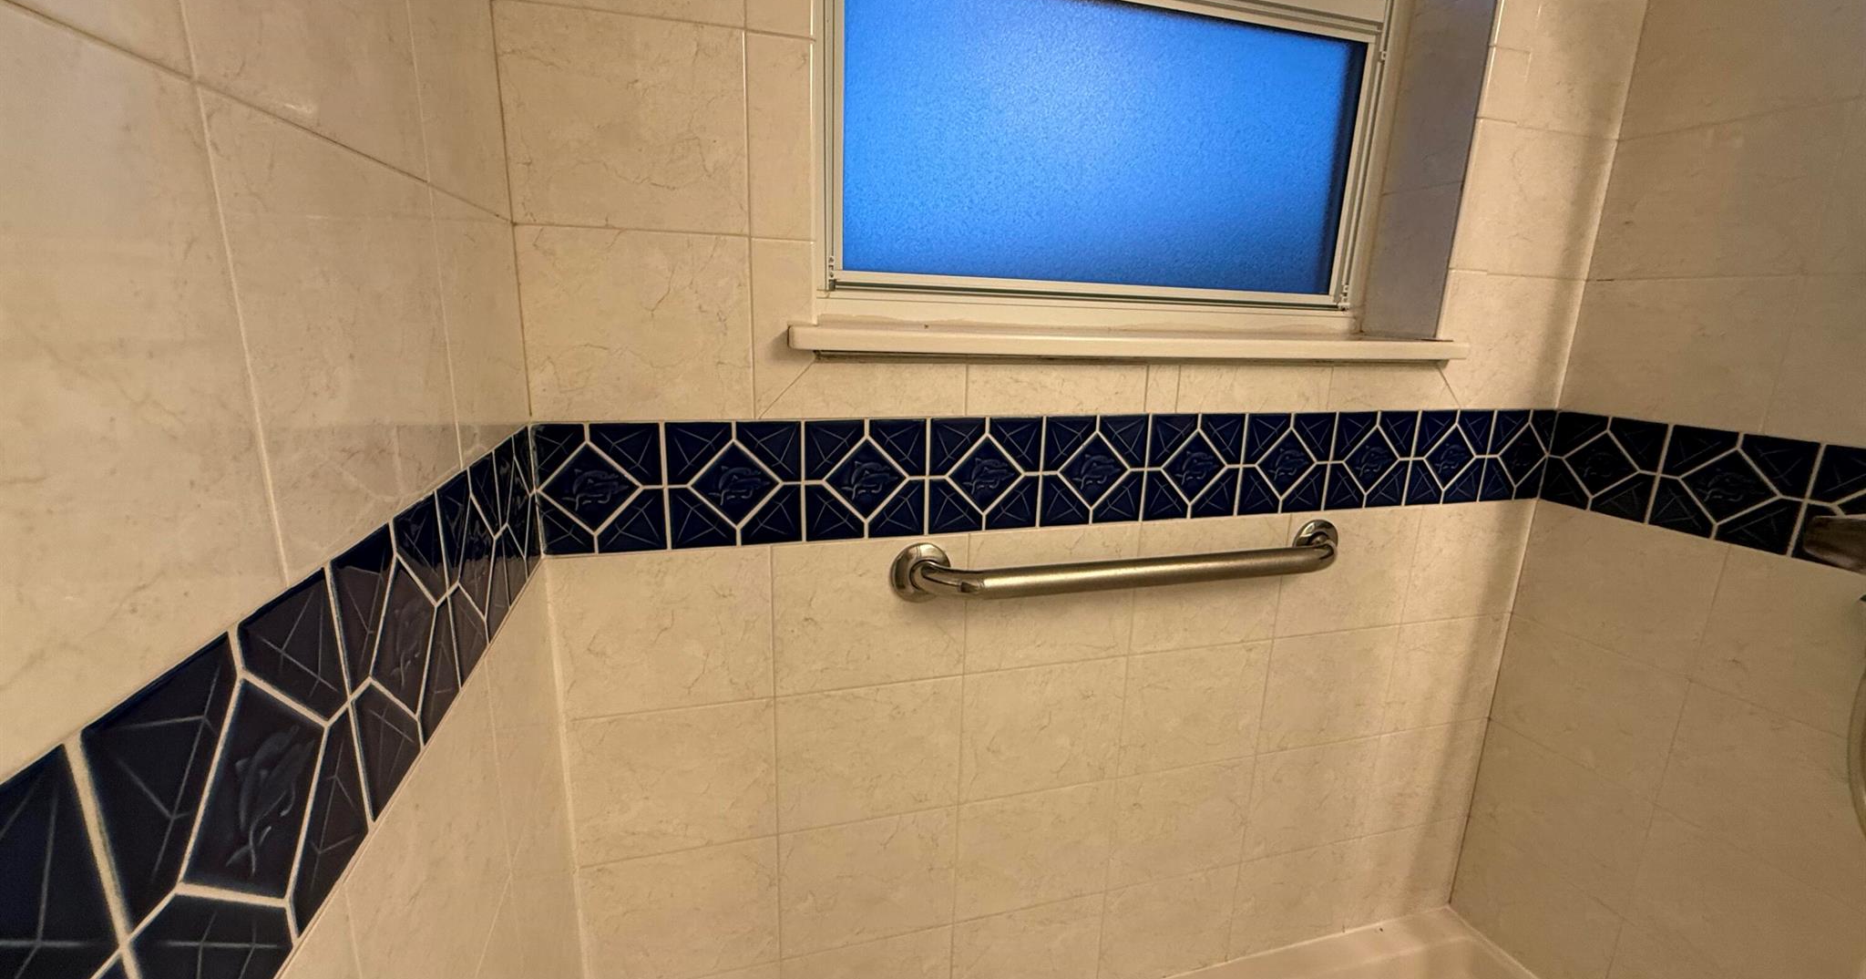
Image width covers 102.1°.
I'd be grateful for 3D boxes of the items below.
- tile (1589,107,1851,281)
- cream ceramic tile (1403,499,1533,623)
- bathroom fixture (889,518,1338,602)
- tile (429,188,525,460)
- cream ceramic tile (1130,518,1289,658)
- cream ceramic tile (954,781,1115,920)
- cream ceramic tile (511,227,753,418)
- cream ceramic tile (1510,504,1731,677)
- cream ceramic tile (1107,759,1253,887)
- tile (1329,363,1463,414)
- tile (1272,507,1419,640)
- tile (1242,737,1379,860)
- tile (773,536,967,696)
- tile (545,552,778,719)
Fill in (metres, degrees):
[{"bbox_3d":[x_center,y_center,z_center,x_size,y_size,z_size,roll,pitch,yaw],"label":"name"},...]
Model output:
[{"bbox_3d":[1.060,-0.392,1.034,0.010,0.199,0.250,-2,14,-16],"label":"tile"},{"bbox_3d":[0.892,0.120,1.258,0.249,0.200,0.010,-2,14,-16],"label":"cream ceramic tile"},{"bbox_3d":[0.292,0.104,1.011,0.696,0.078,0.077,-2,14,-16],"label":"bathroom fixture"},{"bbox_3d":[-0.390,-0.139,0.658,0.010,0.197,0.248,-2,14,-16],"label":"tile"},{"bbox_3d":[0.408,0.139,1.117,0.251,0.200,0.010,-2,14,-16],"label":"cream ceramic tile"},{"bbox_3d":[0.152,0.534,1.121,0.247,0.197,0.009,-2,14,-16],"label":"cream ceramic tile"},{"bbox_3d":[-0.311,-0.173,0.812,0.228,0.197,0.010,-2,14,-16],"label":"cream ceramic tile"},{"bbox_3d":[1.036,0.142,1.153,0.009,0.198,0.247,-2,14,-16],"label":"cream ceramic tile"},{"bbox_3d":[0.394,0.528,1.200,0.249,0.197,0.010,-2,14,-16],"label":"cream ceramic tile"},{"bbox_3d":[0.696,-0.155,1.131,0.255,0.074,0.010,-2,14,-16],"label":"tile"},{"bbox_3d":[0.646,0.128,1.178,0.250,0.199,0.010,-2,14,-16],"label":"tile"},{"bbox_3d":[0.635,0.518,1.271,0.250,0.197,0.010,-2,14,-16],"label":"tile"},{"bbox_3d":[-0.077,0.158,0.966,0.249,0.199,0.010,-2,14,-16],"label":"tile"},{"bbox_3d":[-0.318,0.168,0.904,0.247,0.200,0.010,-2,14,-16],"label":"tile"}]

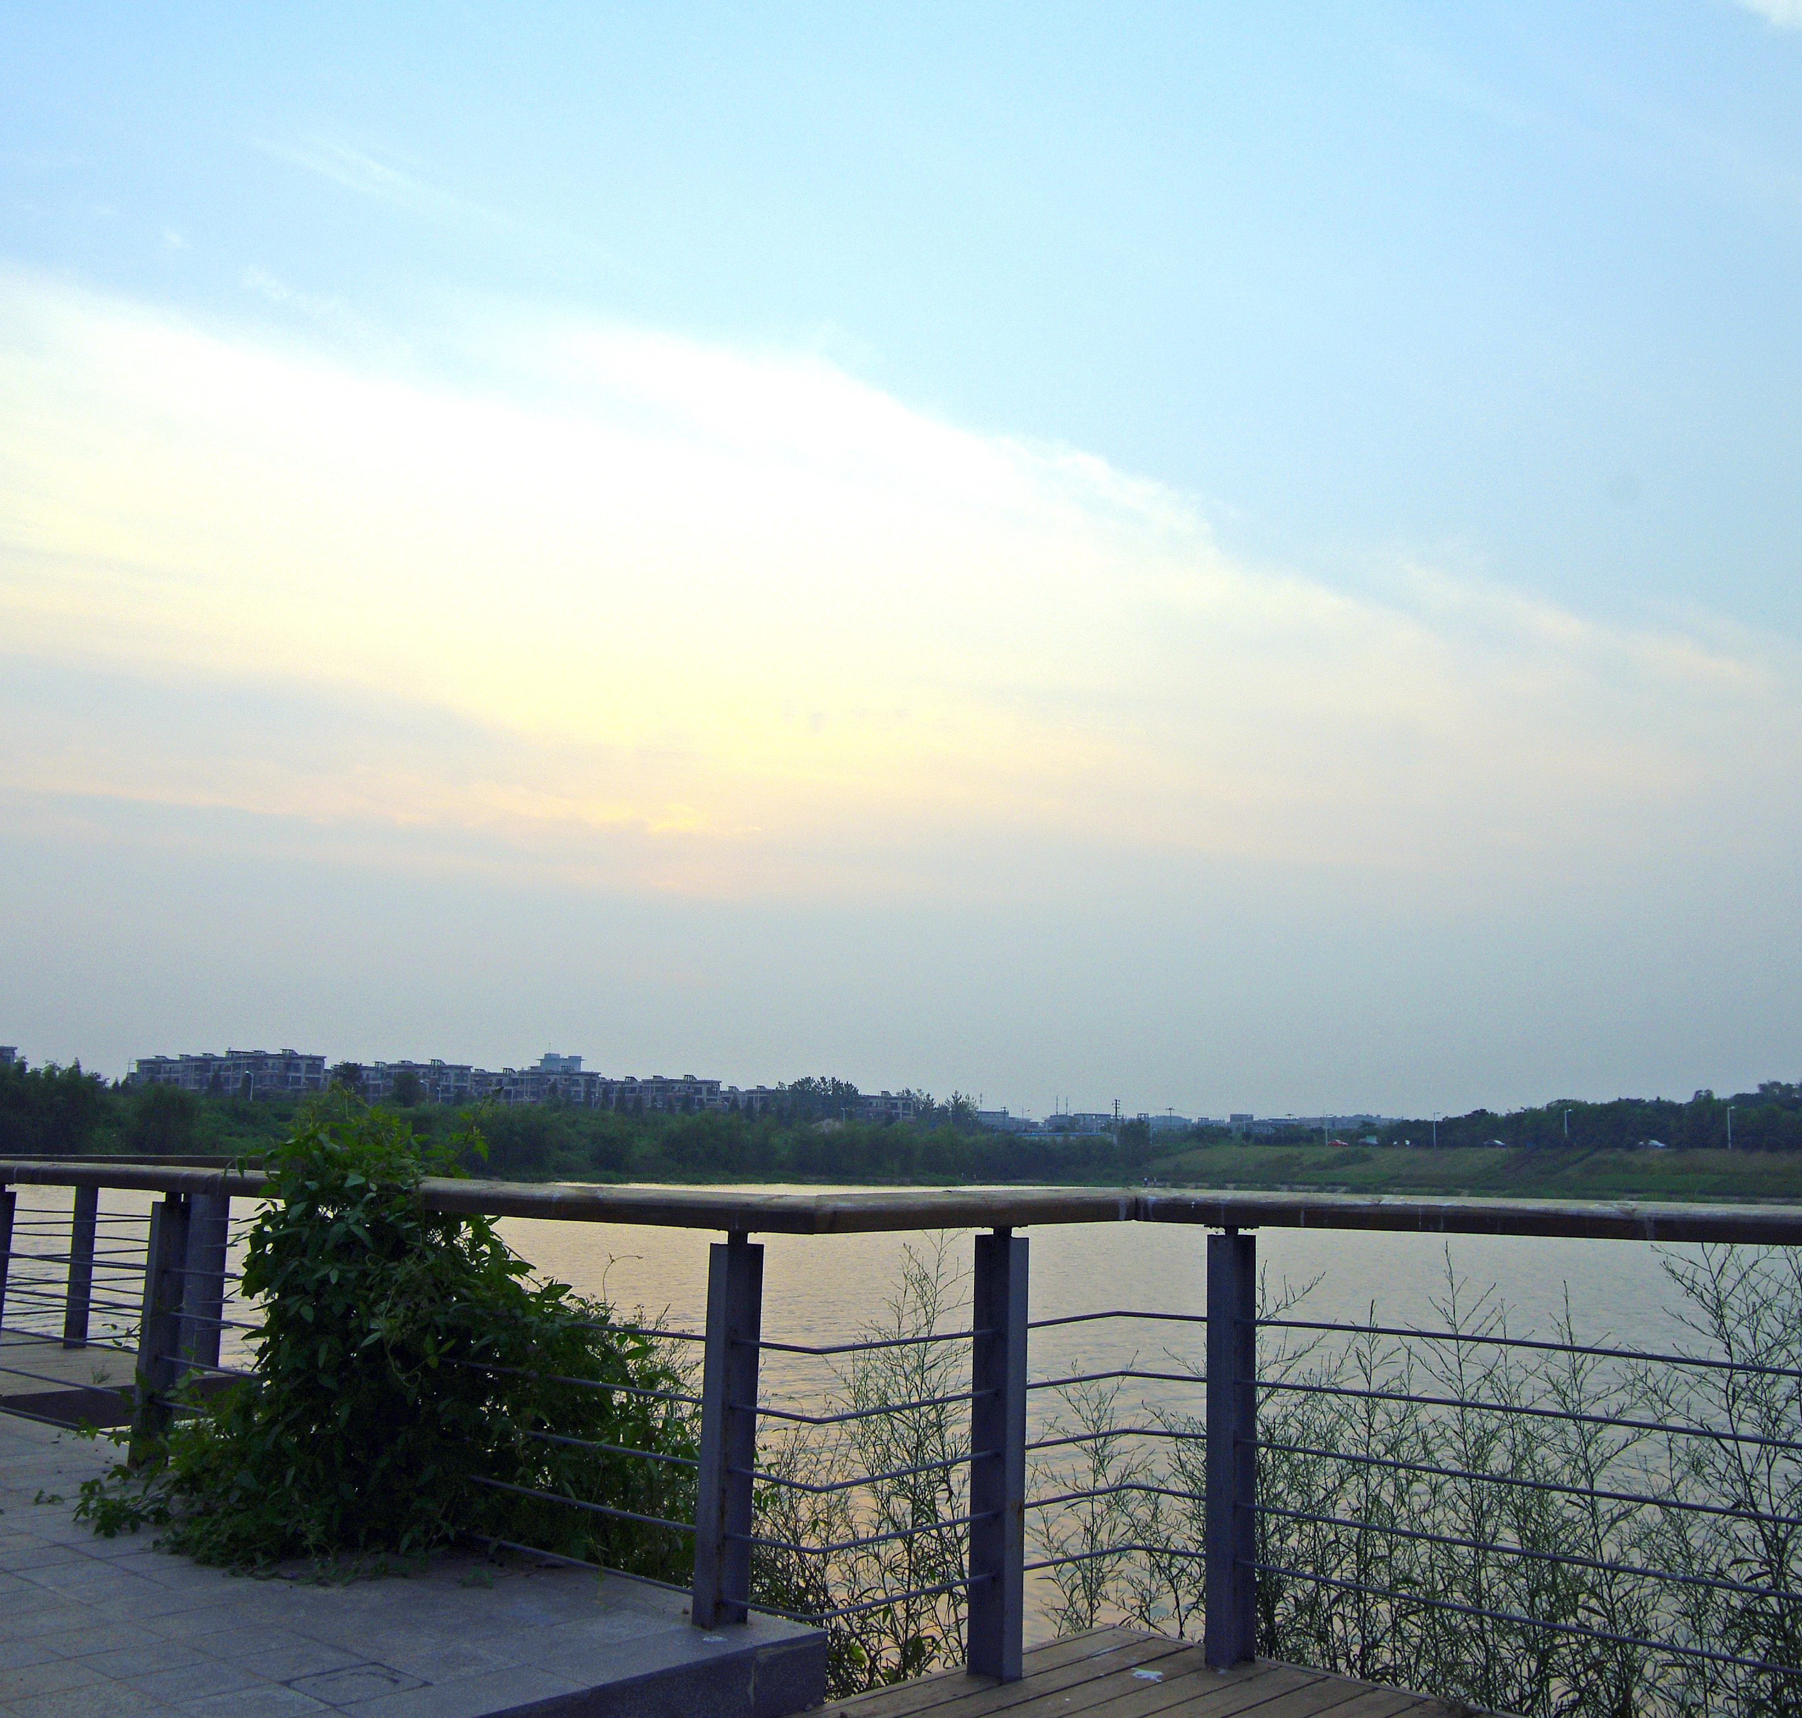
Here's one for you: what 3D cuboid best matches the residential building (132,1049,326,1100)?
[{"bbox_3d":[-166.500,54.280,428.020,43.500,14.300,13.500,0,-9,9],"label":"residential building"}]

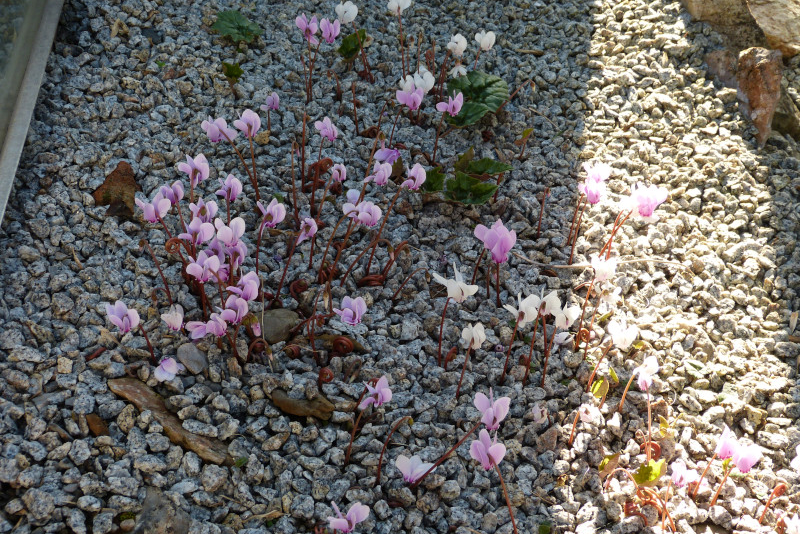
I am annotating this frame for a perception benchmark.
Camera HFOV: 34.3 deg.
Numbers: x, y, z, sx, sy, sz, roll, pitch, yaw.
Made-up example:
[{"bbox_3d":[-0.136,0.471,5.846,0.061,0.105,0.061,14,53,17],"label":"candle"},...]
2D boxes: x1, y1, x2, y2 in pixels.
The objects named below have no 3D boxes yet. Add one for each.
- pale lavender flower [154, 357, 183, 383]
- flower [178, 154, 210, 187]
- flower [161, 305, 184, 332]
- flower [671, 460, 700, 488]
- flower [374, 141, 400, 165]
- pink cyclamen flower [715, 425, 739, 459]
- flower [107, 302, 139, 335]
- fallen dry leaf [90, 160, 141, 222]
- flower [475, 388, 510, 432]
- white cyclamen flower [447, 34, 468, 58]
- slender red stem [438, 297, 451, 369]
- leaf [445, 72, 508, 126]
[{"bbox_3d":[-0.199,0.089,1.115,0.024,0.018,0.023,0,35,0],"label":"pale lavender flower"},{"bbox_3d":[-0.185,-0.086,1.160,0.026,0.026,0.024,-26,42,-32],"label":"flower"},{"bbox_3d":[-0.202,0.045,1.150,0.019,0.020,0.021,0,35,0],"label":"flower"},{"bbox_3d":[0.210,0.152,0.955,0.018,0.018,0.021,-18,39,-24],"label":"flower"},{"bbox_3d":[-0.011,-0.105,1.194,0.024,0.021,0.020,-20,42,-23],"label":"flower"},{"bbox_3d":[0.236,0.127,0.934,0.021,0.027,0.021,-13,40,-16],"label":"pink cyclamen flower"},{"bbox_3d":[-0.236,0.043,1.106,0.029,0.026,0.027,-9,38,-12],"label":"flower"},{"bbox_3d":[-0.288,-0.078,1.316,0.053,0.034,0.056,0,37,0],"label":"fallen dry leaf"},{"bbox_3d":[0.069,0.107,0.964,0.027,0.030,0.026,3,37,4],"label":"flower"},{"bbox_3d":[0.054,-0.210,1.227,0.020,0.021,0.018,0,38,0],"label":"white cyclamen flower"},{"bbox_3d":[0.037,0.054,1.061,0.005,0.074,0.005,4,38,-3],"label":"slender red stem"},{"bbox_3d":[0.074,-0.159,1.221,0.061,0.030,0.062,0,38,0],"label":"leaf"}]

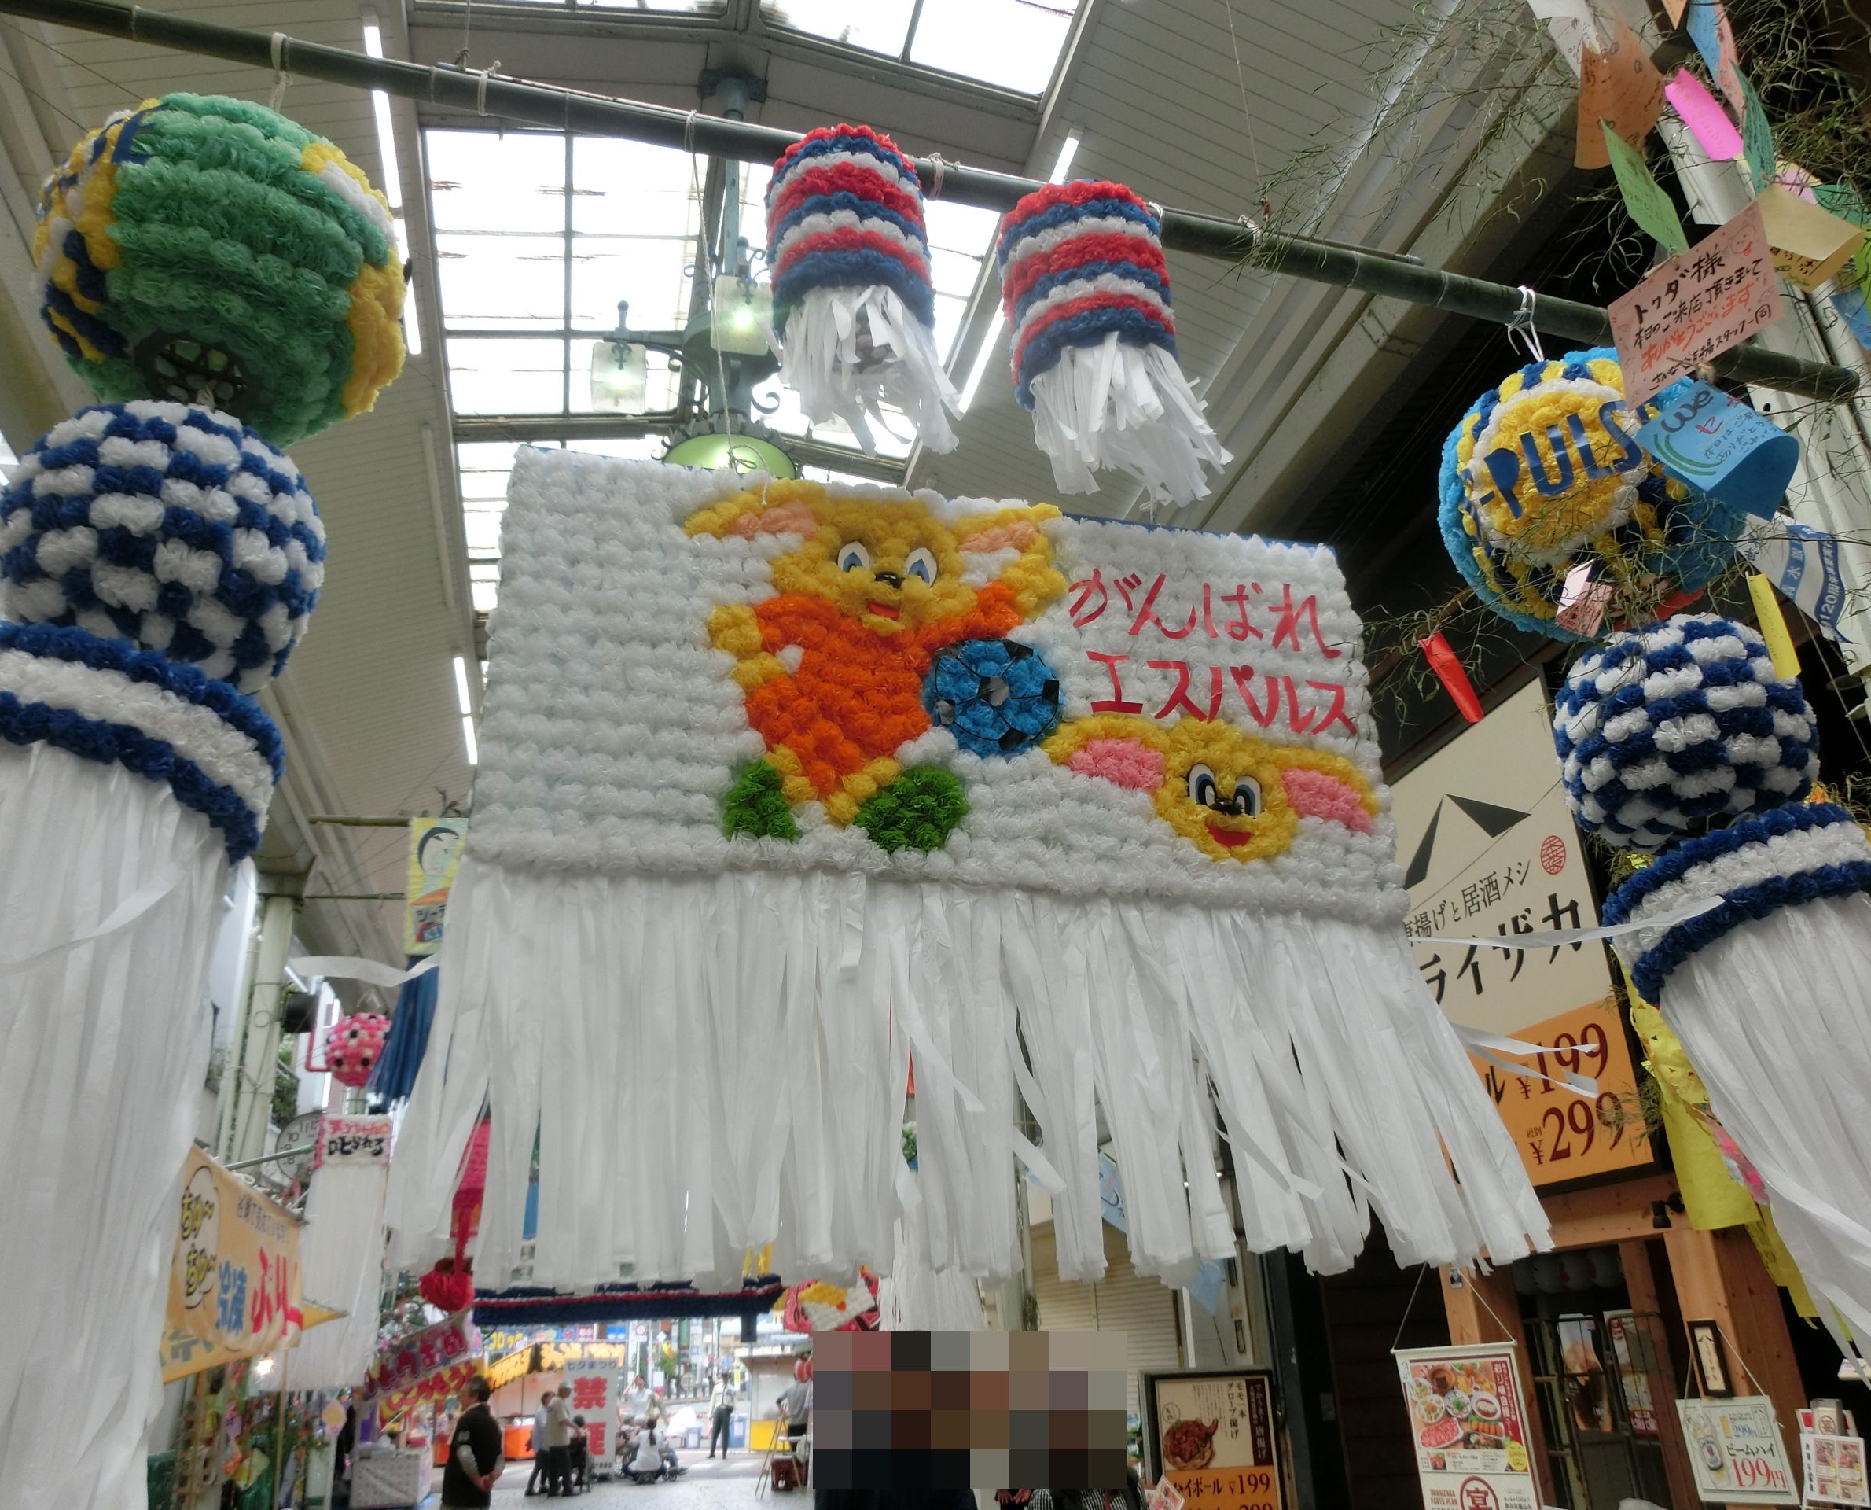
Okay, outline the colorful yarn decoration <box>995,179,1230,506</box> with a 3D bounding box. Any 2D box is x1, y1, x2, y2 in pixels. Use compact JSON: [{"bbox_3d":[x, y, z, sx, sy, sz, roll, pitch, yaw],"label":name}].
[{"bbox_3d":[0.415,-0.936,3.325,0.460,0.700,0.420,-2,-23,-1],"label":"colorful yarn decoration"}]

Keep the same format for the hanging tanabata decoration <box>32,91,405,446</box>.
[{"bbox_3d":[-1.449,-0.984,2.870,0.685,0.660,0.685,4,-24,-13],"label":"hanging tanabata decoration"}]

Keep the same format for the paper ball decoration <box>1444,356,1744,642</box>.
[{"bbox_3d":[1.627,-0.651,3.500,0.690,0.680,0.690,-22,-31,39],"label":"paper ball decoration"}]

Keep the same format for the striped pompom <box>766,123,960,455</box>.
[{"bbox_3d":[-0.174,-1.032,3.207,0.420,0.690,0.400,-2,-23,-1],"label":"striped pompom"}]

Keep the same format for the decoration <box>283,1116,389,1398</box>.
[{"bbox_3d":[-4.825,4.009,11.289,0.600,2.060,0.550,11,-27,-28],"label":"decoration"}]

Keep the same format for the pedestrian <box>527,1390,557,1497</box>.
[{"bbox_3d":[-6.056,10.586,21.500,0.450,1.520,0.450,12,-27,-29],"label":"pedestrian"}]

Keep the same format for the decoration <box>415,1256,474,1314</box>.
[{"bbox_3d":[-4.036,4.360,11.500,0.460,0.440,0.460,4,-24,-13],"label":"decoration"}]

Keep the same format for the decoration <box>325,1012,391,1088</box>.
[{"bbox_3d":[-4.704,2.430,11.500,0.600,0.600,0.600,4,-24,-13],"label":"decoration"}]

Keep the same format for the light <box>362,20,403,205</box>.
[{"bbox_3d":[-2.934,-3.377,7.426,0.090,0.090,1.260,4,-24,-13],"label":"light"}]

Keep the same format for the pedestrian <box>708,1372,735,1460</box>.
[{"bbox_3d":[-4.413,13.646,28.800,0.520,1.650,0.340,4,-24,-13],"label":"pedestrian"}]

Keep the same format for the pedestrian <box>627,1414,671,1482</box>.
[{"bbox_3d":[-4.840,11.714,23.600,0.650,1.020,0.750,0,-24,-6],"label":"pedestrian"}]

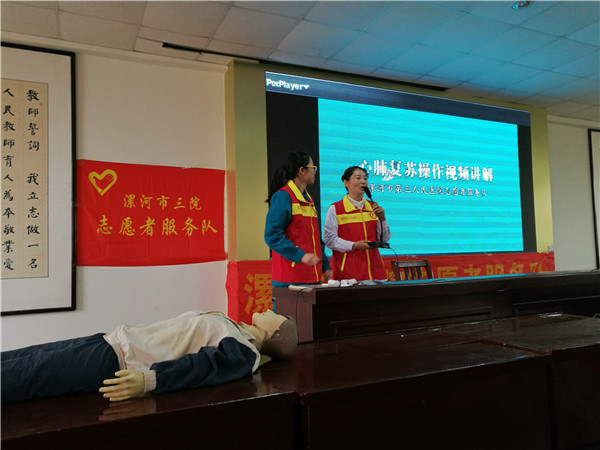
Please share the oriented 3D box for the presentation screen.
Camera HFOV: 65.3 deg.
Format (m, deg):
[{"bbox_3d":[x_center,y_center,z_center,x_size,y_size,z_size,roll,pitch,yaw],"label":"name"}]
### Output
[{"bbox_3d":[1.418,-0.598,5.590,3.879,1.911,0.080,0,-4,-25],"label":"presentation screen"}]

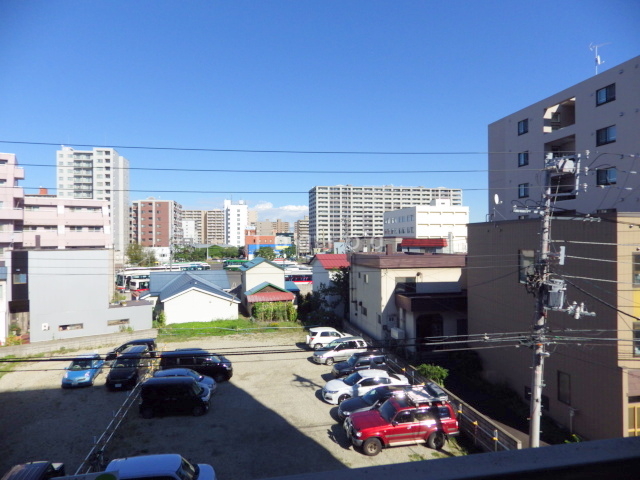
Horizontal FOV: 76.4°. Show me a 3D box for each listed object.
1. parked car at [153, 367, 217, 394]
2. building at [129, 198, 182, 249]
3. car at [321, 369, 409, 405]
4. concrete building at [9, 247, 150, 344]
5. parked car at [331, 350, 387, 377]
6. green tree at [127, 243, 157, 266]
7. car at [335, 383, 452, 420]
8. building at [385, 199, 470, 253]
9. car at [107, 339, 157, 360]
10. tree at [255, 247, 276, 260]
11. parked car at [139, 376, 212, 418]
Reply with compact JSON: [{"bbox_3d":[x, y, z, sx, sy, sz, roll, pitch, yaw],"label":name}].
[{"bbox_3d":[-7.753,8.165,23.404,3.750,1.480,1.670,0,0,-10],"label":"parked car"},{"bbox_3d":[-70.900,-2.850,179.000,16.200,25.600,24.000,0,0,-12],"label":"building"},{"bbox_3d":[2.591,8.382,23.461,4.750,1.450,1.800,-1,0,-10],"label":"car"},{"bbox_3d":[-21.747,4.576,38.621,10.600,7.500,8.000,-1,0,-25],"label":"concrete building"},{"bbox_3d":[2.529,8.250,27.090,3.420,1.680,1.500,-1,0,-10],"label":"parked car"},{"bbox_3d":[-63.668,4.840,144.995,9.300,8.500,8.000,0,0,-12],"label":"green tree"},{"bbox_3d":[3.197,8.085,19.804,4.450,1.520,1.710,0,0,-12],"label":"car"},{"bbox_3d":[34.181,-1.808,134.795,17.000,20.000,27.000,-1,0,-11],"label":"building"},{"bbox_3d":[-14.053,8.229,30.804,3.650,1.480,1.620,0,0,-18],"label":"car"},{"bbox_3d":[-22.265,5.646,165.996,8.300,6.300,7.500,0,0,-12],"label":"tree"},{"bbox_3d":[-7.650,8.413,21.790,3.500,1.650,1.550,-1,0,-6],"label":"parked car"}]

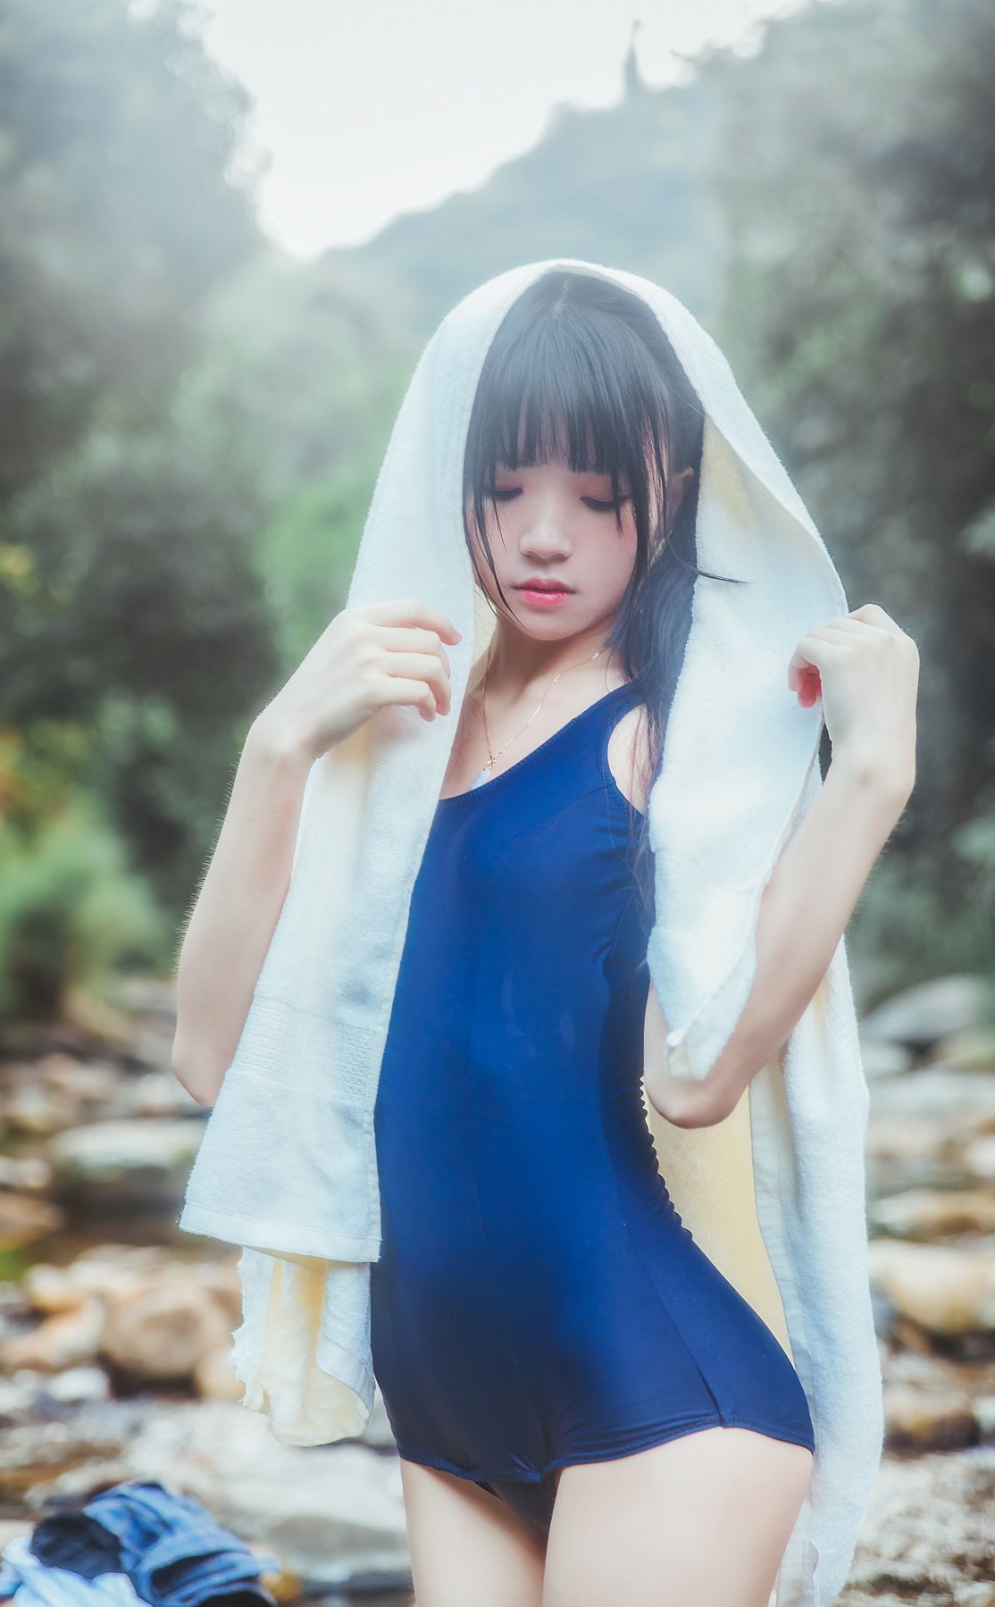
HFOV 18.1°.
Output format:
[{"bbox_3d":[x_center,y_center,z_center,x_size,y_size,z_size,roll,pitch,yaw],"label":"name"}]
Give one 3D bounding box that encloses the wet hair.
[{"bbox_3d":[0.064,-0.140,2.080,0.200,0.430,0.230,1,2,23],"label":"wet hair"}]

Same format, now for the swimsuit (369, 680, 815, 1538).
[{"bbox_3d":[0.063,0.202,2.070,0.310,0.565,0.240,2,3,37],"label":"swimsuit"}]

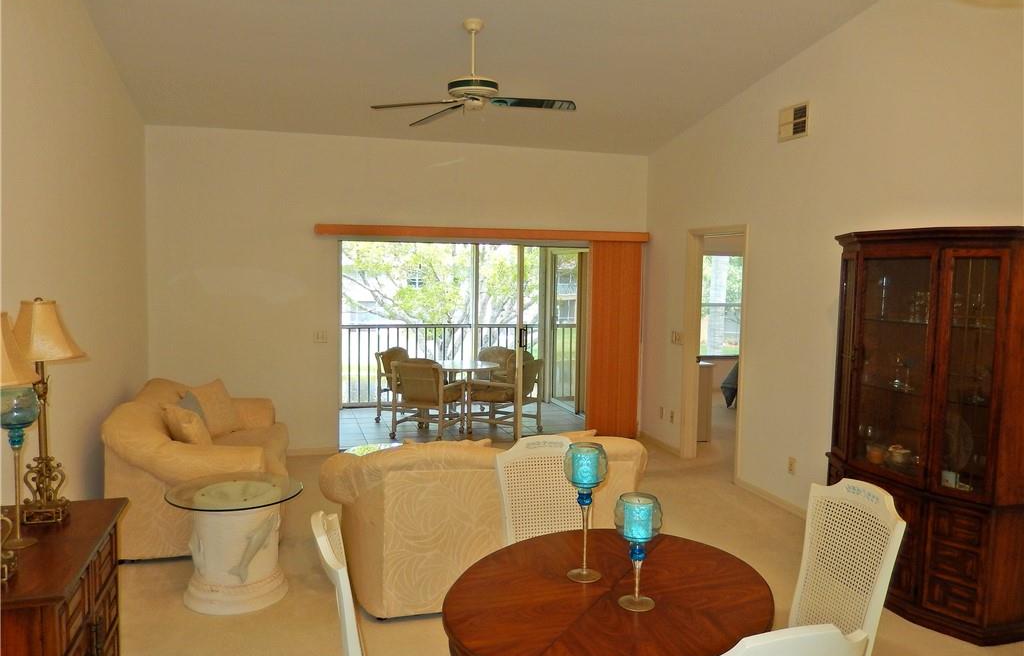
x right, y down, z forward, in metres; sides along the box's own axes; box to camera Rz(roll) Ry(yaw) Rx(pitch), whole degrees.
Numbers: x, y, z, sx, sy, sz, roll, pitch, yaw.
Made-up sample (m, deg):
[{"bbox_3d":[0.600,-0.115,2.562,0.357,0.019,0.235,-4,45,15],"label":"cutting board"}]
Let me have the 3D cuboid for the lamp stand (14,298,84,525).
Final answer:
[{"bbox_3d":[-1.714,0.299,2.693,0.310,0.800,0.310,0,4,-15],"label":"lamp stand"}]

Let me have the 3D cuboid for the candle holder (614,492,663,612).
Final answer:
[{"bbox_3d":[0.370,0.649,2.163,0.140,0.320,0.140,1,4,0],"label":"candle holder"}]

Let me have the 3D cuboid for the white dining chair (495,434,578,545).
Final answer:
[{"bbox_3d":[0.194,0.995,3.071,0.480,1.000,0.570,0,4,-16],"label":"white dining chair"}]

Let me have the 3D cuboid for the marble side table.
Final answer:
[{"bbox_3d":[-1.447,1.130,3.891,0.675,0.560,0.675,0,4,-15],"label":"marble side table"}]

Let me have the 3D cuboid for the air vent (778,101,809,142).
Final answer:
[{"bbox_3d":[2.029,-1.490,5.374,0.025,0.245,0.349,0,4,-15],"label":"air vent"}]

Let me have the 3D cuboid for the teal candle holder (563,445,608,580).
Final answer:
[{"bbox_3d":[0.234,0.583,2.352,0.143,0.420,0.143,1,4,0],"label":"teal candle holder"}]

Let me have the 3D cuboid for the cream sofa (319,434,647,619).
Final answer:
[{"bbox_3d":[-0.193,0.975,4.229,1.770,0.860,0.980,0,4,-15],"label":"cream sofa"}]

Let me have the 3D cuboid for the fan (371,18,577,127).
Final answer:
[{"bbox_3d":[-0.245,-1.679,4.727,1.290,0.560,1.290,0,4,-15],"label":"fan"}]

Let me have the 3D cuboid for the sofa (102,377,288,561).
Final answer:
[{"bbox_3d":[-2.098,0.872,5.164,1.020,0.870,1.770,0,4,-15],"label":"sofa"}]

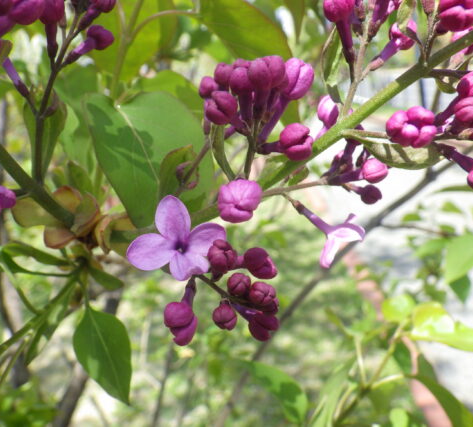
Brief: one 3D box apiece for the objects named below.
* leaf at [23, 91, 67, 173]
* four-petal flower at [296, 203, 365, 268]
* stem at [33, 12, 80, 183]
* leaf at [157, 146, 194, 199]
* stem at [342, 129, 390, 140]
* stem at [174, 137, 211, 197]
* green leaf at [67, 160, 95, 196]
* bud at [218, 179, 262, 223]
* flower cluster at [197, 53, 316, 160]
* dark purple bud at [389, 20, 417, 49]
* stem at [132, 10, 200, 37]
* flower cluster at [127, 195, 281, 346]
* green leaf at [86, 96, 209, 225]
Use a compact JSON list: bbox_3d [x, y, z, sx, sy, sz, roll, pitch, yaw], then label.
[{"bbox_3d":[-0.054,-0.023,0.158,0.011,0.023,0.006,3,0,0],"label":"leaf"},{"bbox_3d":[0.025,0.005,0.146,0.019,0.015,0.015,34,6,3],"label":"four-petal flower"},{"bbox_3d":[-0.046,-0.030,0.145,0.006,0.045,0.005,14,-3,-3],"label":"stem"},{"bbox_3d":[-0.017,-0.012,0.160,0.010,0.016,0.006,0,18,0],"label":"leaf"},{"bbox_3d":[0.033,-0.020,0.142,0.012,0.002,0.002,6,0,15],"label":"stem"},{"bbox_3d":[-0.013,-0.013,0.160,0.002,0.020,0.002,31,0,0],"label":"stem"},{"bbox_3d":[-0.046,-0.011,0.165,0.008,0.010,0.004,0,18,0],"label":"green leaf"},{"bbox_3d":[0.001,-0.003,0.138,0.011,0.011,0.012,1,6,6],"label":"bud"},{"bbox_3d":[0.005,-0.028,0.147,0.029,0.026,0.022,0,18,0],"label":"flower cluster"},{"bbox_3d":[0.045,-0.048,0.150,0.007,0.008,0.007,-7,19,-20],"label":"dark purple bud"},{"bbox_3d":[-0.025,-0.066,0.190,0.024,0.006,0.003,-22,0,0],"label":"stem"},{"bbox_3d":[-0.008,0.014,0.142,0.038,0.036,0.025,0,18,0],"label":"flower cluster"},{"bbox_3d":[-0.025,-0.018,0.175,0.033,0.047,0.011,-20,-6,1],"label":"green leaf"}]

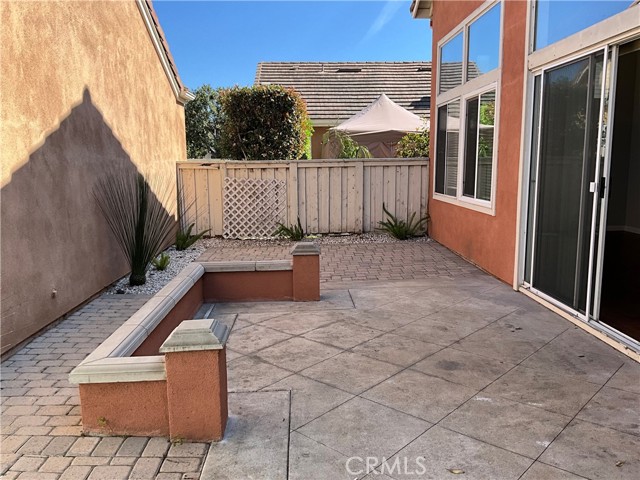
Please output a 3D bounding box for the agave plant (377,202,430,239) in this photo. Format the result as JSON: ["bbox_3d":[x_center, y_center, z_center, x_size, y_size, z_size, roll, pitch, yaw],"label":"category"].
[{"bbox_3d":[1.585,-0.350,10.303,1.000,0.720,0.850,0,8,-2],"label":"agave plant"}]

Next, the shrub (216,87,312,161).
[{"bbox_3d":[-1.174,-1.761,11.769,2.050,3.100,1.700,0,8,-2],"label":"shrub"}]

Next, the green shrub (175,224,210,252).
[{"bbox_3d":[-2.172,-0.062,9.132,0.660,0.480,0.620,0,8,-2],"label":"green shrub"}]

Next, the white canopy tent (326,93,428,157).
[{"bbox_3d":[1.701,-2.288,14.522,3.000,3.267,3.000,0,8,-2],"label":"white canopy tent"}]

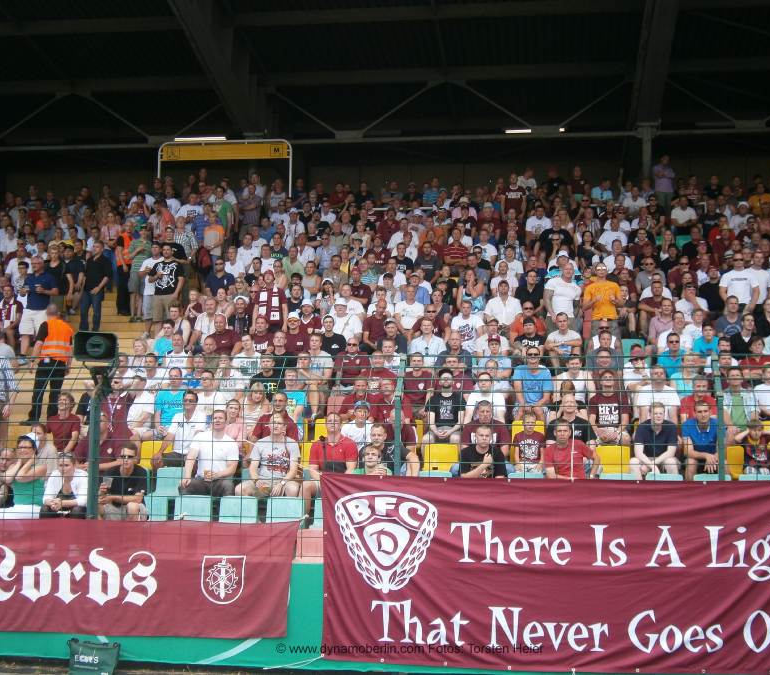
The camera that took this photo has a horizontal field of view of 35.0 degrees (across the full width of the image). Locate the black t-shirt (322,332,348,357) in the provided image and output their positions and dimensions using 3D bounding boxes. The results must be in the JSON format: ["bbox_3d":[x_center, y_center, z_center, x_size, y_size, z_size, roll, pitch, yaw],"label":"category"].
[{"bbox_3d":[-0.775,0.196,17.700,0.500,0.580,0.300,0,-6,7],"label":"black t-shirt"}]

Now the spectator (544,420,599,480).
[{"bbox_3d":[1.942,1.538,12.908,0.570,1.320,0.800,0,-4,8],"label":"spectator"}]

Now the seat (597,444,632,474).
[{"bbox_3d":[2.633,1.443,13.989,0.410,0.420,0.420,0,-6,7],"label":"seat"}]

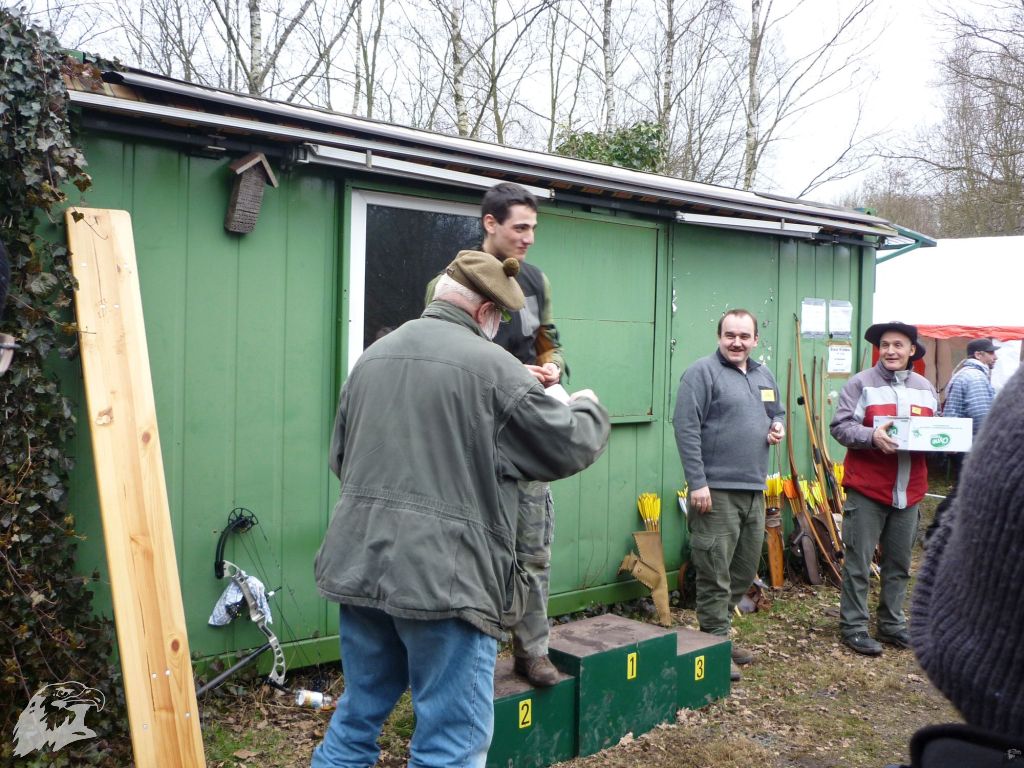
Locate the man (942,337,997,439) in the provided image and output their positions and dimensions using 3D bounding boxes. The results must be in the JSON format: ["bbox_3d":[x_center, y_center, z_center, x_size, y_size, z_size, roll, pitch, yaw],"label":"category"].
[{"bbox_3d":[3.670,0.535,7.855,0.420,1.803,0.520,1,1,22],"label":"man"}]

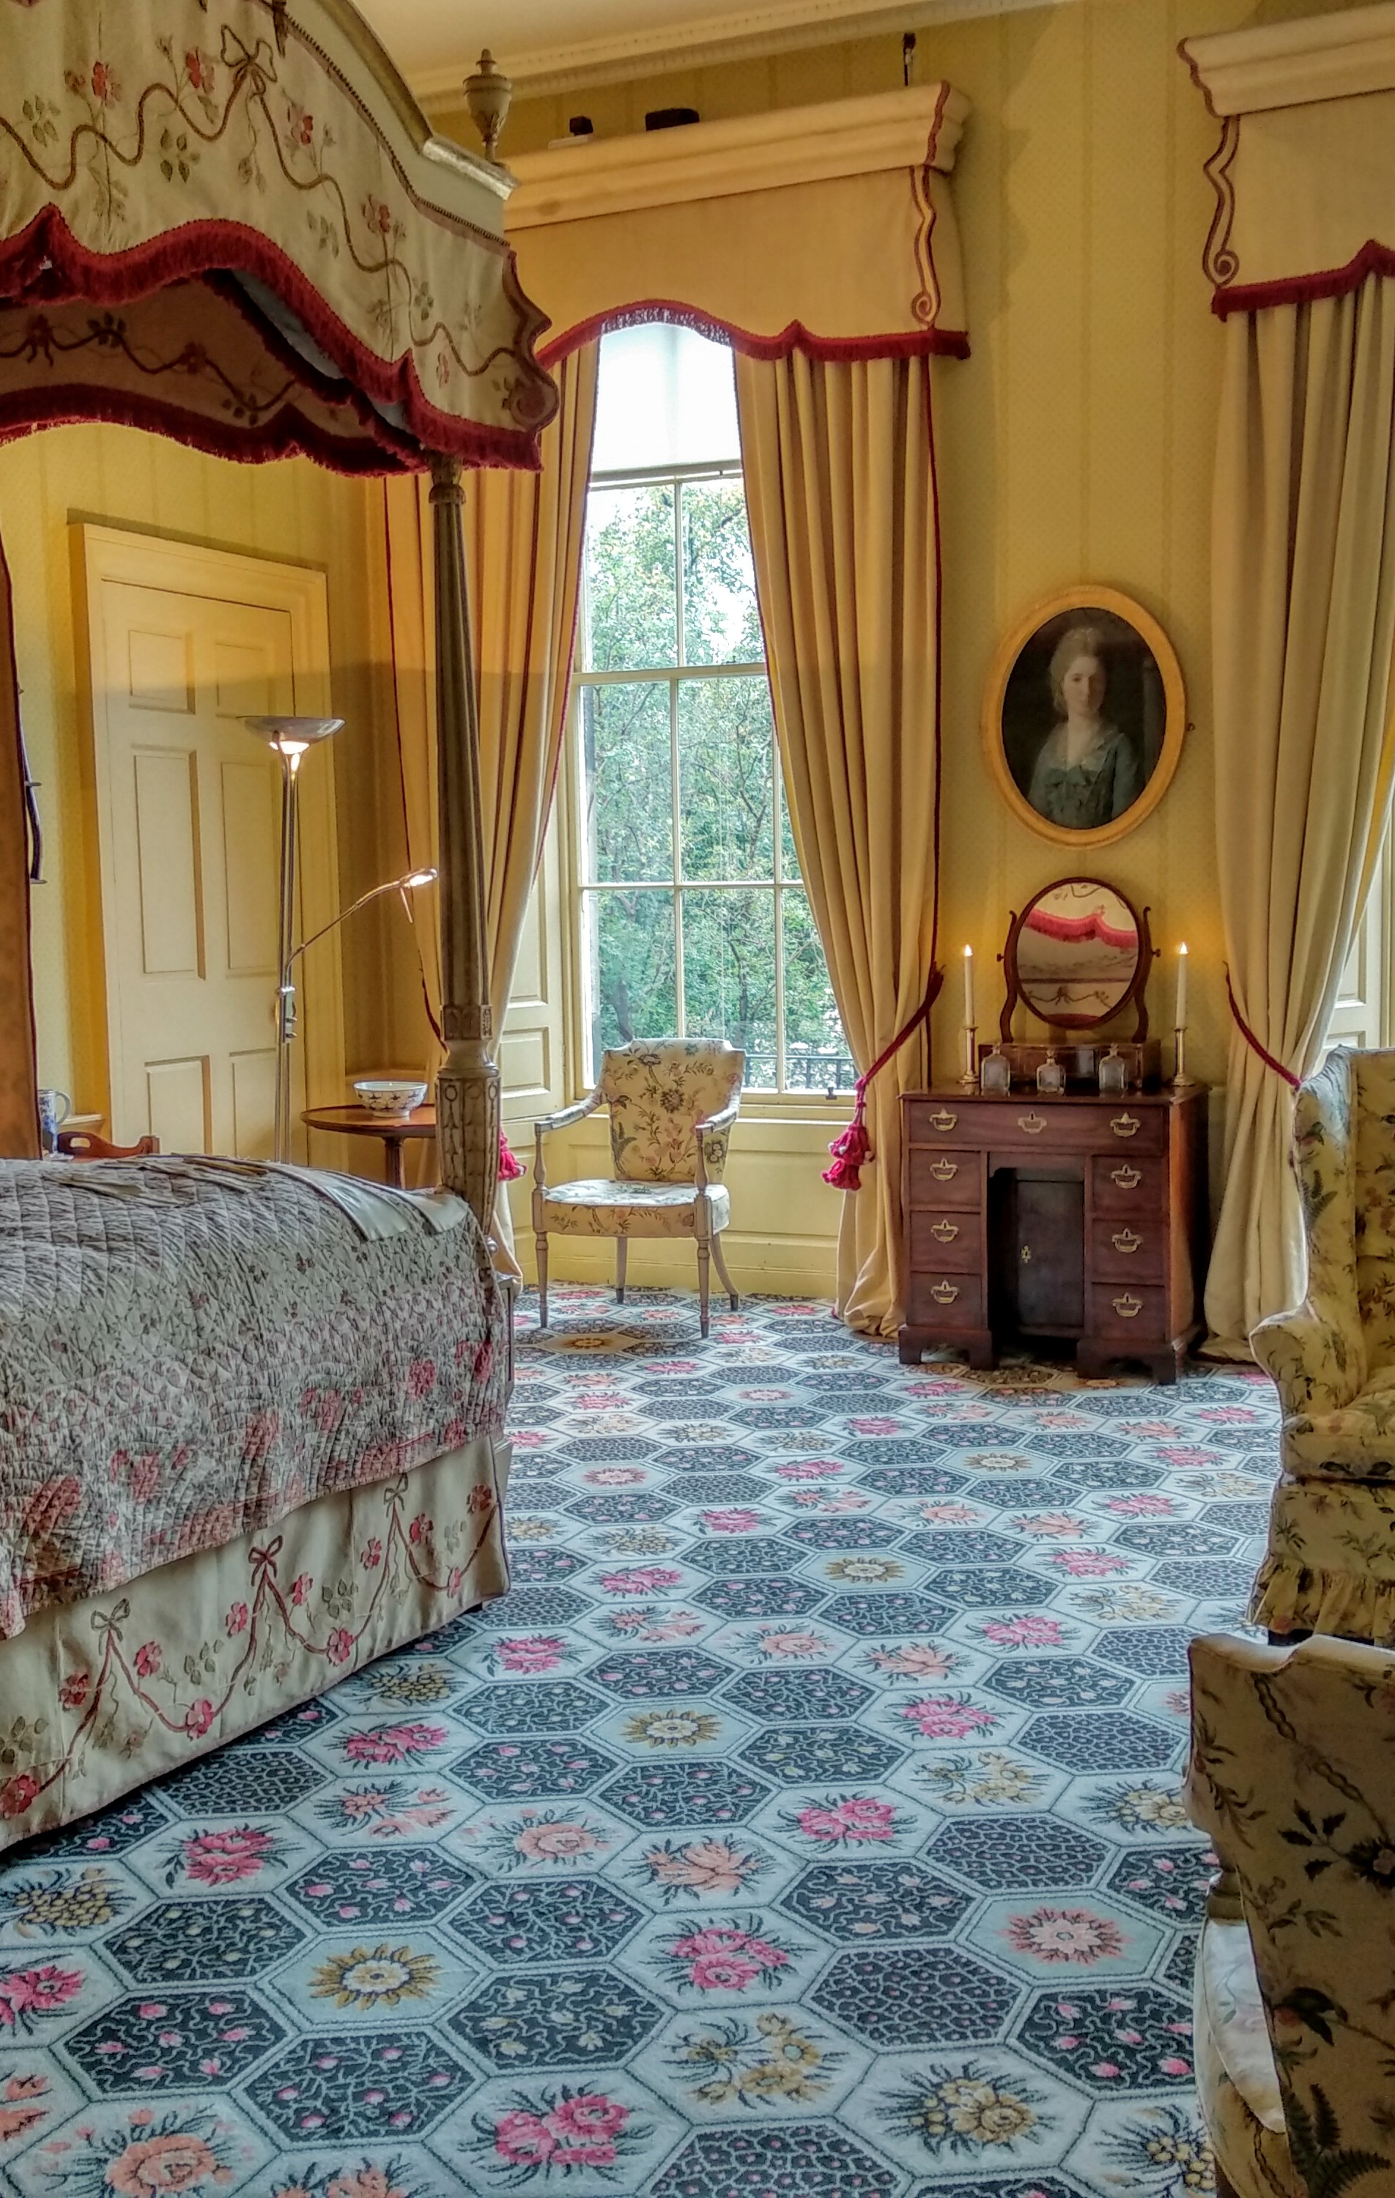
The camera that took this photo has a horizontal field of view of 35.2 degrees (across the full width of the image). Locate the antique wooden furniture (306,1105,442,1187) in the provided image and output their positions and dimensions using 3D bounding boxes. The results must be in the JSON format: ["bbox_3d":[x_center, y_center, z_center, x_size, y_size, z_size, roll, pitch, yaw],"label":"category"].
[{"bbox_3d":[-0.990,0.412,7.158,0.581,0.709,0.581,1,6,24],"label":"antique wooden furniture"}]

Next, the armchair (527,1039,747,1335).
[{"bbox_3d":[-0.171,0.277,7.297,0.621,0.916,0.561,1,6,20],"label":"armchair"}]

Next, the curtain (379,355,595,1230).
[{"bbox_3d":[-0.666,-0.861,7.394,0.808,3.182,0.236,1,6,24],"label":"curtain"}]

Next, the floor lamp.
[{"bbox_3d":[-1.120,-0.109,6.301,0.276,1.921,0.276,1,6,24],"label":"floor lamp"}]

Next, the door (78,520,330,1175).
[{"bbox_3d":[-1.479,-0.451,6.939,0.099,2.487,1.251,1,6,24],"label":"door"}]

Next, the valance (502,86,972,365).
[{"bbox_3d":[-0.189,-2.593,6.942,2.088,0.749,0.286,1,6,24],"label":"valance"}]

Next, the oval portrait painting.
[{"bbox_3d":[1.162,-1.143,6.614,0.621,0.778,0.059,1,6,24],"label":"oval portrait painting"}]

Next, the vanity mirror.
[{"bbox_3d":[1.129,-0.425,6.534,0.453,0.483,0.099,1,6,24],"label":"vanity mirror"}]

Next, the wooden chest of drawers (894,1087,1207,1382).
[{"bbox_3d":[1.063,0.383,6.565,0.837,0.801,0.453,1,6,24],"label":"wooden chest of drawers"}]

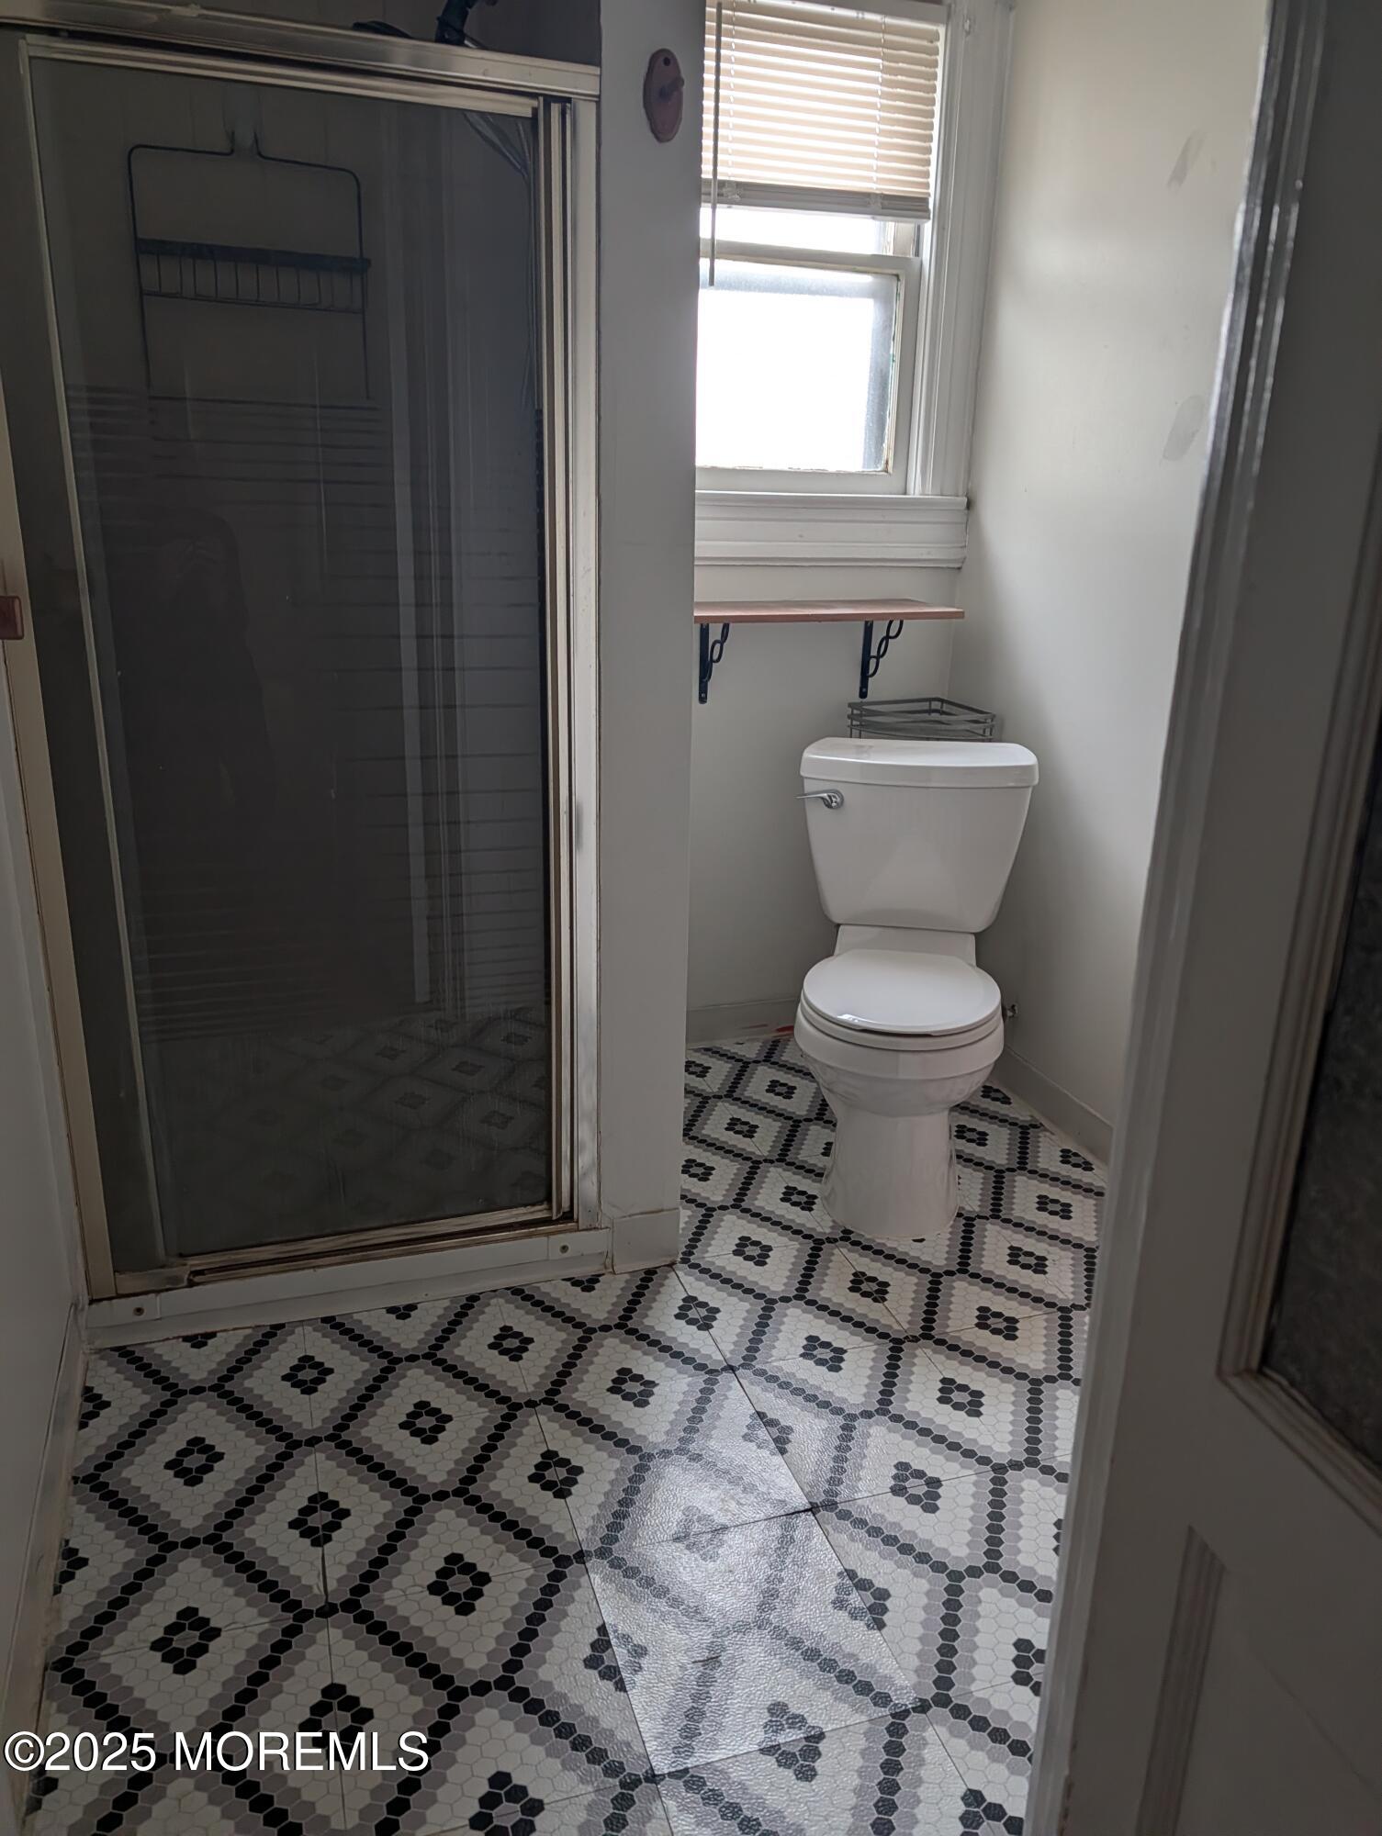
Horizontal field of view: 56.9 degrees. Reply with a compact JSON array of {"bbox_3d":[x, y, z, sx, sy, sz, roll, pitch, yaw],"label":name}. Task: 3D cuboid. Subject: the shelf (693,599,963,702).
[{"bbox_3d":[0.237,-0.584,2.847,0.680,0.235,0.260,-4,18,-18],"label":"shelf"}]

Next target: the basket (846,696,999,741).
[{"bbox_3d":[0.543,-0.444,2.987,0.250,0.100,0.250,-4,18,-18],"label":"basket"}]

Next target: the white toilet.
[{"bbox_3d":[0.430,0.126,2.458,0.470,0.795,0.730,4,17,6],"label":"white toilet"}]

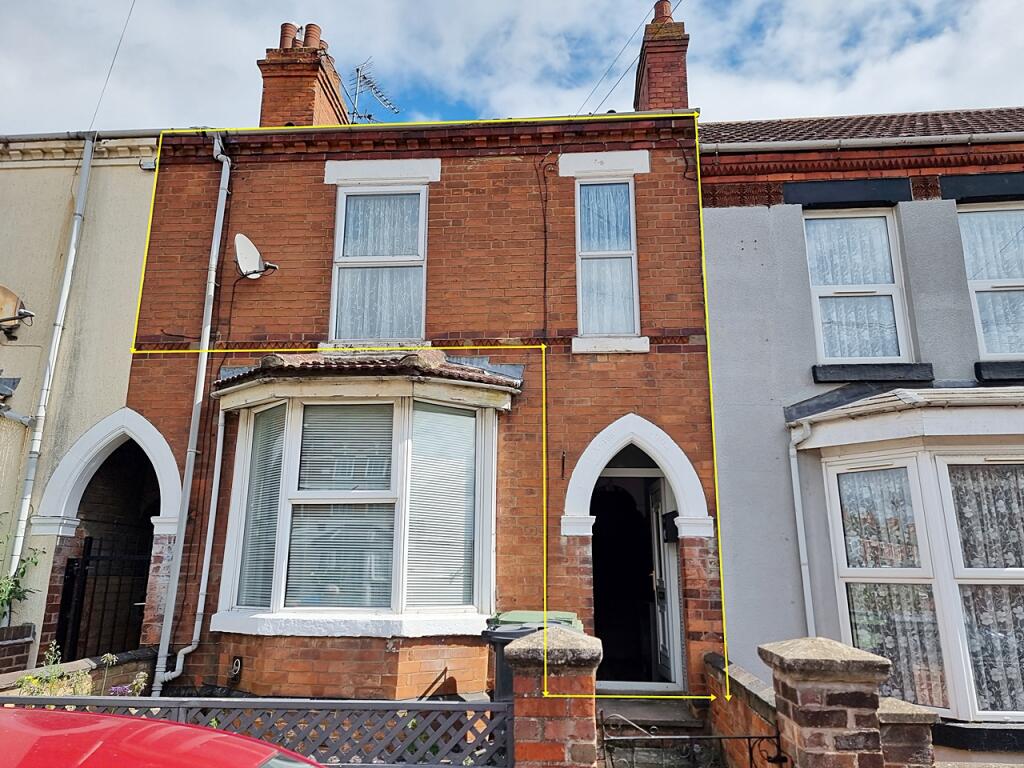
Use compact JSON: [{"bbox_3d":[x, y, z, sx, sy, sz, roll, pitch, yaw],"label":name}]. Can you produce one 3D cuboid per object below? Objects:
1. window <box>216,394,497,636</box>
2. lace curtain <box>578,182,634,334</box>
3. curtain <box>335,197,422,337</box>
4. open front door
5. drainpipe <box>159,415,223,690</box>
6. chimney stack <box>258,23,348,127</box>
[{"bbox_3d":[-1.381,1.107,6.041,2.511,1.905,0.677,-1,-14,3],"label":"window"},{"bbox_3d":[0.940,-1.265,7.034,0.561,1.647,0.060,-1,-14,3],"label":"lace curtain"},{"bbox_3d":[-1.325,-1.212,7.151,0.877,1.613,0.060,-1,-14,3],"label":"curtain"},{"bbox_3d":[1.402,1.789,6.636,0.060,1.773,0.680,-1,-14,3],"label":"open front door"},{"bbox_3d":[-2.842,1.421,6.313,0.356,2.459,0.100,-1,-14,3],"label":"drainpipe"},{"bbox_3d":[-3.373,-4.580,11.771,1.008,2.333,1.830,-1,-14,3],"label":"chimney stack"}]

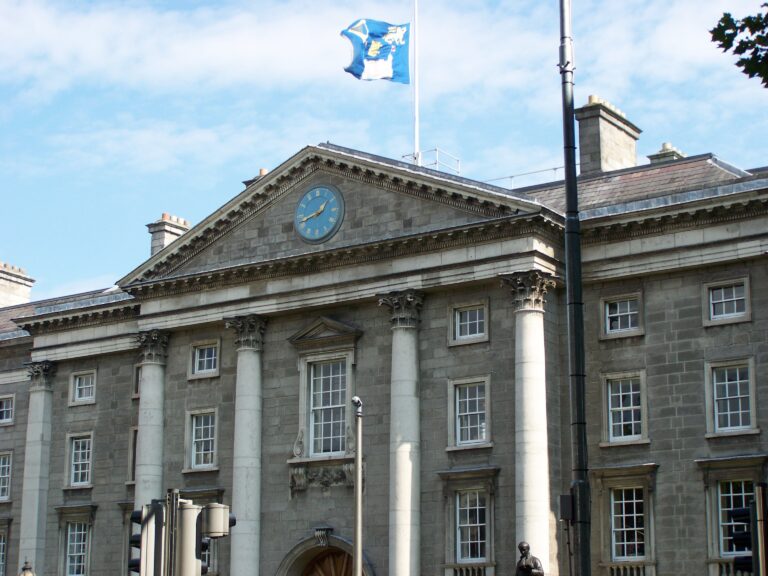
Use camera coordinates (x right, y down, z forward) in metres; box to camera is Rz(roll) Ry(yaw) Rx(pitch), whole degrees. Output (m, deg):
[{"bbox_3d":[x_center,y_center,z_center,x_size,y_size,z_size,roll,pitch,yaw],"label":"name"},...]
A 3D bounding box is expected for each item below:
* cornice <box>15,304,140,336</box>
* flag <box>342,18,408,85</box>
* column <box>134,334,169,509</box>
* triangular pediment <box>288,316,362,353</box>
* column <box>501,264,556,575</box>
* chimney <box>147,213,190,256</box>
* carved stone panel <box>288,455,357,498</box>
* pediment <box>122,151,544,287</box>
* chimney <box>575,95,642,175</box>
[{"bbox_3d":[-12.615,1.351,65.960,8.400,0.900,0.900,-9,-16,34],"label":"cornice"},{"bbox_3d":[-0.330,-9.761,64.100,3.000,2.700,0.800,0,-13,0],"label":"flag"},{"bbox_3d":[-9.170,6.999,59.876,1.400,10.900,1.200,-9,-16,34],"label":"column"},{"bbox_3d":[-2.107,1.558,56.189,3.300,1.100,0.500,-9,-16,34],"label":"triangular pediment"},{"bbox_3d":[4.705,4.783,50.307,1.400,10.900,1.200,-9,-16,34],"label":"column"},{"bbox_3d":[-9.178,-2.077,69.961,1.190,2.700,3.000,-9,-16,34],"label":"chimney"},{"bbox_3d":[-2.109,6.788,54.974,3.300,1.220,0.380,-9,-16,34],"label":"carved stone panel"},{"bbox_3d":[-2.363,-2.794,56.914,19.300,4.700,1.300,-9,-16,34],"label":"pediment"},{"bbox_3d":[8.576,-5.464,58.986,1.100,3.700,3.490,-9,-16,34],"label":"chimney"}]

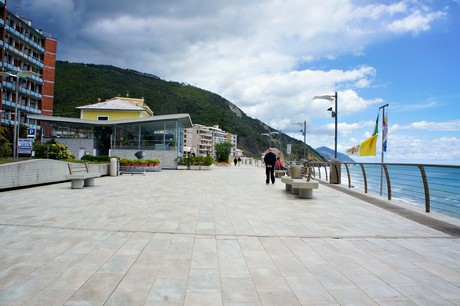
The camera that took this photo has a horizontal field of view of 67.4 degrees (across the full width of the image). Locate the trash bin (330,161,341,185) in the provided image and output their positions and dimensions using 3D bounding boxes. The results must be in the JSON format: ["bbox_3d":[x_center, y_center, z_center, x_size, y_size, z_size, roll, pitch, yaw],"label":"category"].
[{"bbox_3d":[5.560,1.043,18.100,0.450,1.130,0.480,1,-1,6],"label":"trash bin"}]

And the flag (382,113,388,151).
[{"bbox_3d":[5.201,-0.701,11.500,0.150,1.400,0.400,1,-1,0],"label":"flag"}]

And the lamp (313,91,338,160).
[{"bbox_3d":[4.980,-1.072,18.100,1.280,4.200,0.350,1,-1,5],"label":"lamp"}]

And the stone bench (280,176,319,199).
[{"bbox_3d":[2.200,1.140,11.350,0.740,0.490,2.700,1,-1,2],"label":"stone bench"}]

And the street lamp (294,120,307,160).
[{"bbox_3d":[6.320,-0.766,31.000,1.250,4.200,0.350,1,-1,5],"label":"street lamp"}]

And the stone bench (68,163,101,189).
[{"bbox_3d":[-5.220,0.798,12.400,0.580,0.860,1.900,1,-1,-1],"label":"stone bench"}]

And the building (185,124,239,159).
[{"bbox_3d":[-12.500,-4.392,226.000,14.000,21.300,57.000,1,-1,25],"label":"building"}]

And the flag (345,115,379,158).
[{"bbox_3d":[4.654,-0.637,12.200,1.200,1.520,0.300,1,-1,6],"label":"flag"}]

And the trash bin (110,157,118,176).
[{"bbox_3d":[-6.685,0.827,19.950,0.380,1.050,0.380,1,-1,0],"label":"trash bin"}]

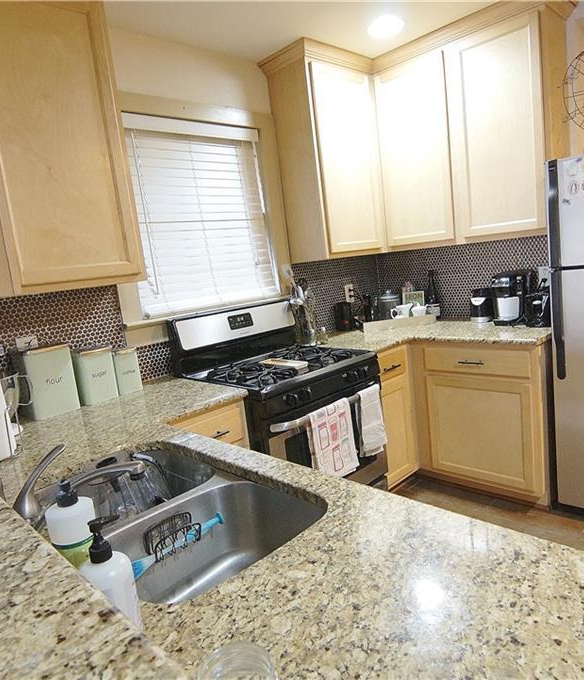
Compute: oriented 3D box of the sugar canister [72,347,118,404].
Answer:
[{"bbox_3d":[-0.818,0.144,1.863,0.114,0.204,0.137,2,11,45],"label":"sugar canister"}]

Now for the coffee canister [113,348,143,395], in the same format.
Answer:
[{"bbox_3d":[-0.725,0.135,1.950,0.107,0.178,0.110,2,11,45],"label":"coffee canister"}]

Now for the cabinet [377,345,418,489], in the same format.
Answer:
[{"bbox_3d":[0.372,0.455,2.678,0.612,0.847,0.371,2,11,45],"label":"cabinet"}]

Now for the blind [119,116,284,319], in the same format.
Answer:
[{"bbox_3d":[-0.420,-0.630,2.314,0.061,0.923,0.851,2,11,45],"label":"blind"}]

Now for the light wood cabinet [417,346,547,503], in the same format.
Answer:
[{"bbox_3d":[1.149,0.383,2.562,0.643,0.847,0.597,2,11,45],"label":"light wood cabinet"}]

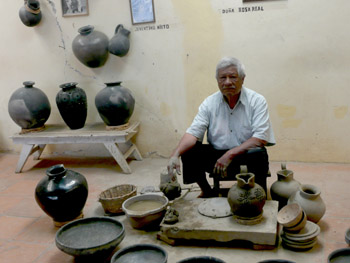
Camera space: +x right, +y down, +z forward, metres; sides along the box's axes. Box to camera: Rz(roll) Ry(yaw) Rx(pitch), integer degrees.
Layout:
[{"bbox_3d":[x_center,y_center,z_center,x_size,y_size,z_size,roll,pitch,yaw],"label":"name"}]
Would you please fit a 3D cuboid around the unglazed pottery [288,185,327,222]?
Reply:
[{"bbox_3d":[0.808,0.459,2.654,0.230,0.220,0.230,9,21,16],"label":"unglazed pottery"}]

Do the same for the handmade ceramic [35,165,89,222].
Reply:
[{"bbox_3d":[-0.663,0.380,2.583,0.300,0.328,0.300,-9,15,2],"label":"handmade ceramic"}]

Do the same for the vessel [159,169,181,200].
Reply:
[{"bbox_3d":[-0.033,0.382,3.022,0.146,0.191,0.146,1,18,19],"label":"vessel"}]

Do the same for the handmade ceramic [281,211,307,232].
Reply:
[{"bbox_3d":[0.620,0.468,2.223,0.139,0.067,0.139,-33,22,13],"label":"handmade ceramic"}]

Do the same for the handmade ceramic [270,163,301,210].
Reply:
[{"bbox_3d":[0.661,0.340,2.598,0.179,0.240,0.194,-1,16,9],"label":"handmade ceramic"}]

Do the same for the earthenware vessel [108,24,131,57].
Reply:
[{"bbox_3d":[-0.455,-0.766,3.714,0.166,0.252,0.161,34,26,6],"label":"earthenware vessel"}]

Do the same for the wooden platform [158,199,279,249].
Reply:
[{"bbox_3d":[0.296,0.557,2.678,0.670,0.103,0.388,0,18,17],"label":"wooden platform"}]

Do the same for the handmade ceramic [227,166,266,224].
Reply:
[{"bbox_3d":[0.366,0.327,2.214,0.193,0.244,0.208,-2,16,5],"label":"handmade ceramic"}]

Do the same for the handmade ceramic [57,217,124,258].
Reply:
[{"bbox_3d":[-0.477,0.648,2.510,0.403,0.141,0.403,1,18,19],"label":"handmade ceramic"}]

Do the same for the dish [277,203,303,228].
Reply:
[{"bbox_3d":[0.596,0.442,2.214,0.137,0.066,0.137,-33,22,13],"label":"dish"}]

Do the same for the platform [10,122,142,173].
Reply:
[{"bbox_3d":[-0.873,0.149,3.952,1.128,0.358,0.358,-1,18,15],"label":"platform"}]

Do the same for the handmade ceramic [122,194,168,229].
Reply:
[{"bbox_3d":[-0.167,0.476,2.526,0.266,0.114,0.260,-3,15,0],"label":"handmade ceramic"}]

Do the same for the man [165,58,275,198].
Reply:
[{"bbox_3d":[0.309,-0.037,2.817,0.640,0.890,0.630,0,16,12],"label":"man"}]

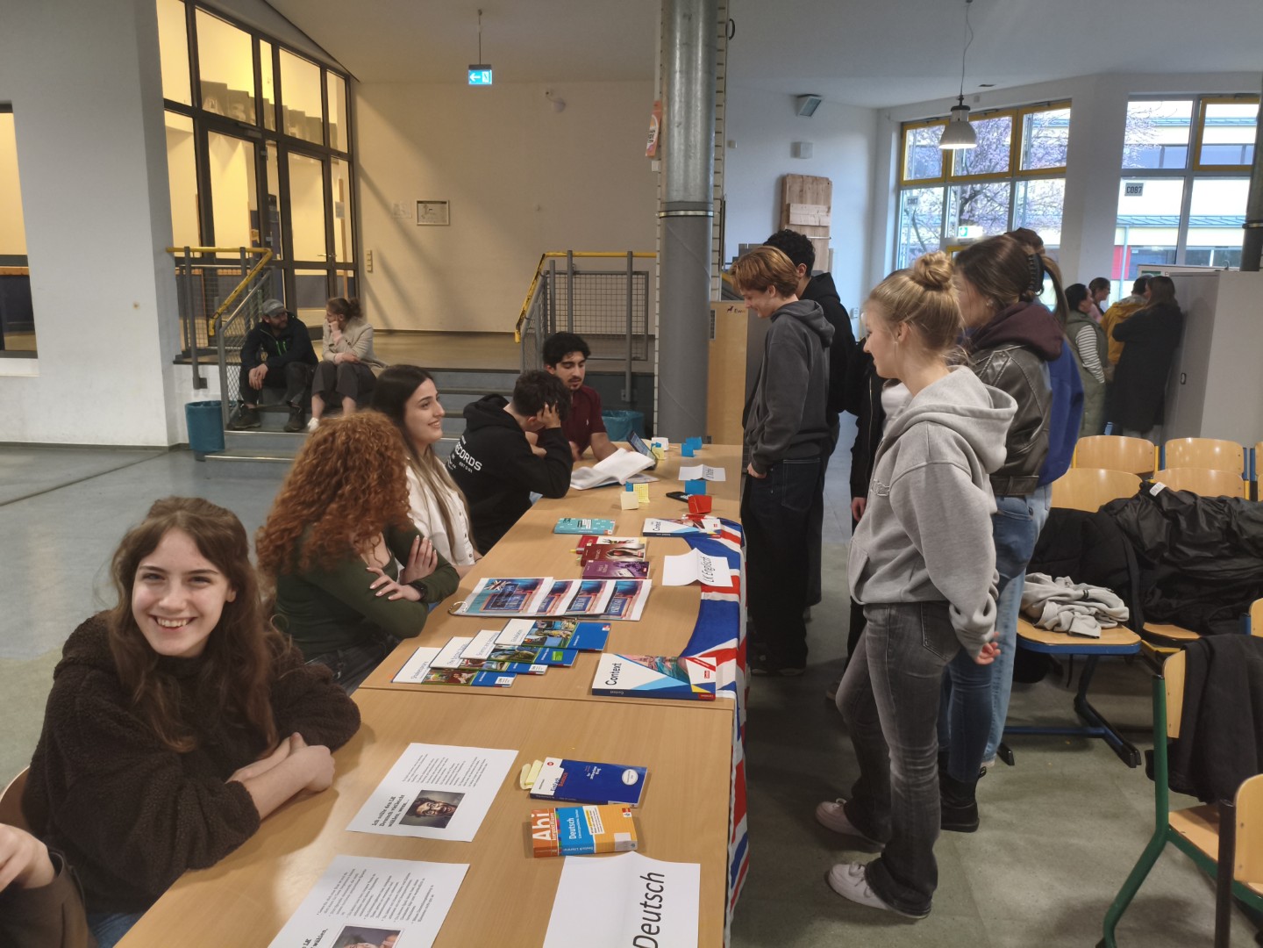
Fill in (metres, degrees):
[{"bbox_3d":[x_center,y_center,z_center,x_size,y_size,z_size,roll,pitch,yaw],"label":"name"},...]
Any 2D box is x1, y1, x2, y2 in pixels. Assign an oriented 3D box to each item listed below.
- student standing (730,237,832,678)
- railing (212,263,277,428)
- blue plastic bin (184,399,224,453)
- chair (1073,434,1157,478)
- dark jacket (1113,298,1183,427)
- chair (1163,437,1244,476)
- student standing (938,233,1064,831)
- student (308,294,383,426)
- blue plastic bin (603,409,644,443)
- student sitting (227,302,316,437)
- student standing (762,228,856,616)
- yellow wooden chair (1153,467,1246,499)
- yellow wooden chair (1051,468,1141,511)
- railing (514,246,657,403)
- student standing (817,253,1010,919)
[{"bbox_3d":[0.608,-0.050,3.957,0.420,1.755,0.500,3,12,12],"label":"student standing"},{"bbox_3d":[-3.515,-1.198,8.724,0.080,1.450,1.030,2,11,7],"label":"railing"},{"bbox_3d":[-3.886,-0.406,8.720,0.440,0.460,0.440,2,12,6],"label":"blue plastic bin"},{"bbox_3d":[2.438,0.250,4.843,0.460,0.860,0.540,2,11,7],"label":"chair"},{"bbox_3d":[3.893,-0.802,7.150,0.500,1.000,0.360,-5,13,-27],"label":"dark jacket"},{"bbox_3d":[2.878,0.266,4.785,0.460,0.860,0.540,2,11,7],"label":"chair"},{"bbox_3d":[1.038,0.222,2.762,0.380,1.740,0.480,7,13,28],"label":"student standing"},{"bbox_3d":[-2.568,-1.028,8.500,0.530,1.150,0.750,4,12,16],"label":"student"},{"bbox_3d":[-0.074,-0.337,8.682,0.375,0.455,0.375,2,11,7],"label":"blue plastic bin"},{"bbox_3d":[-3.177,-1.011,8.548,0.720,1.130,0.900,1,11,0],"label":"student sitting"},{"bbox_3d":[0.823,-0.206,4.517,0.450,1.850,0.500,3,12,11],"label":"student standing"},{"bbox_3d":[2.465,0.430,4.062,0.430,0.840,0.480,3,12,9],"label":"yellow wooden chair"},{"bbox_3d":[1.985,0.431,4.028,0.430,0.840,0.480,2,12,6],"label":"yellow wooden chair"},{"bbox_3d":[-0.260,-1.149,7.739,1.060,1.360,1.080,2,12,6],"label":"railing"},{"bbox_3d":[0.747,0.284,2.494,0.440,1.680,0.480,4,12,16],"label":"student standing"}]

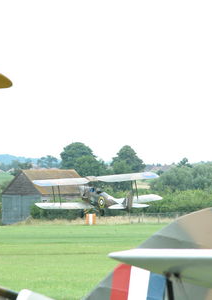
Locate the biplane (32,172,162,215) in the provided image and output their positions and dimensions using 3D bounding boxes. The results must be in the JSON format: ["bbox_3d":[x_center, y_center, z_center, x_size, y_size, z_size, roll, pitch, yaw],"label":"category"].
[{"bbox_3d":[0.085,3.310,203.900,8.940,2.600,7.270,-2,7,-27],"label":"biplane"}]

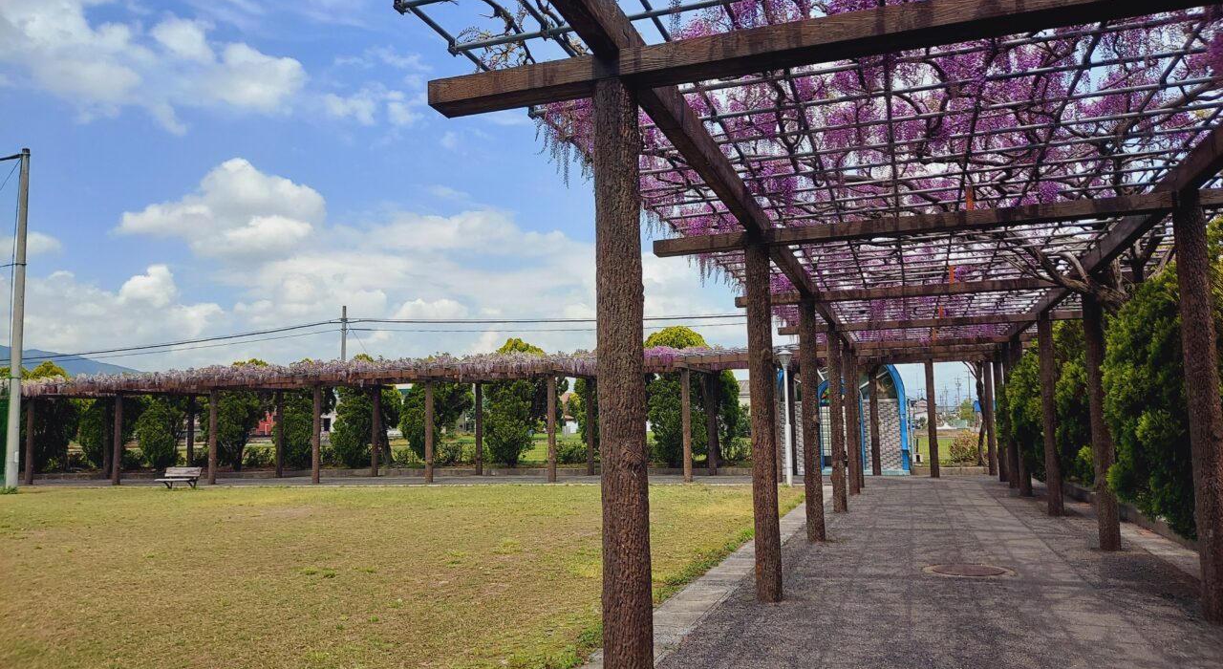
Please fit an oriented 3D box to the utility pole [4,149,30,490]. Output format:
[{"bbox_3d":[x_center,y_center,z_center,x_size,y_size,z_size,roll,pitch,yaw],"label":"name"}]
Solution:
[{"bbox_3d":[-20.167,-0.624,30.065,0.390,11.550,0.390,-3,-5,18],"label":"utility pole"}]

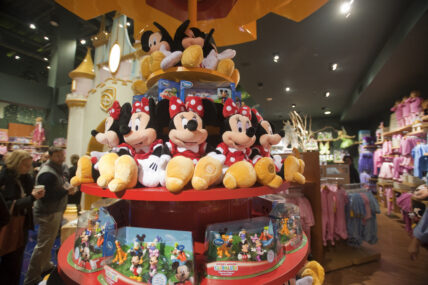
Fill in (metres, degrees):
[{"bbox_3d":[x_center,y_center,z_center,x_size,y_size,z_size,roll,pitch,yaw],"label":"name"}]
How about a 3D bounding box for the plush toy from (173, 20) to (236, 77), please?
[{"bbox_3d":[-0.067,-0.518,1.112,0.310,0.310,0.290,0,-3,-9],"label":"plush toy"}]

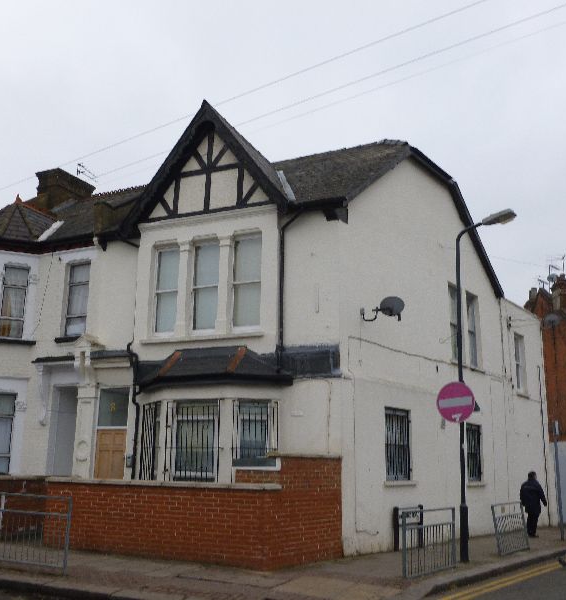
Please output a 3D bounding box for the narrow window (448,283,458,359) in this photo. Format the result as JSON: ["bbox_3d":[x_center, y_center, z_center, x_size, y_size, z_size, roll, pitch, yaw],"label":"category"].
[{"bbox_3d":[4.416,0.608,16.534,0.150,2.004,0.636,-10,-18,39],"label":"narrow window"}]

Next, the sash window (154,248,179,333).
[{"bbox_3d":[-2.540,-0.230,14.149,0.660,1.910,0.200,-5,-15,23],"label":"sash window"}]

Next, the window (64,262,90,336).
[{"bbox_3d":[-4.847,-0.031,15.260,0.720,1.760,0.200,-5,-15,23],"label":"window"}]

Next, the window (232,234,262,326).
[{"bbox_3d":[-0.759,-0.381,13.536,0.683,2.005,0.150,-5,-15,23],"label":"window"}]

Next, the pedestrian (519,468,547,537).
[{"bbox_3d":[6.753,5.515,17.500,0.560,1.690,0.400,-9,-17,35],"label":"pedestrian"}]

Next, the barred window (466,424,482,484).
[{"bbox_3d":[4.845,3.860,16.359,0.150,1.416,0.907,-10,-18,39],"label":"barred window"}]

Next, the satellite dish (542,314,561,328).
[{"bbox_3d":[10.828,0.864,26.000,0.660,0.560,0.350,-8,-16,33],"label":"satellite dish"}]

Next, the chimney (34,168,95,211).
[{"bbox_3d":[-6.287,-2.837,18.608,0.789,1.250,1.577,-5,-15,23],"label":"chimney"}]

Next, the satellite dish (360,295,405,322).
[{"bbox_3d":[2.007,0.191,12.991,0.820,0.440,0.450,-9,-17,33],"label":"satellite dish"}]

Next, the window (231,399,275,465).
[{"bbox_3d":[-0.540,2.604,12.125,0.870,1.440,0.200,7,-15,-23],"label":"window"}]

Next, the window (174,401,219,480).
[{"bbox_3d":[-1.651,2.621,12.102,0.960,1.470,0.200,-5,-15,23],"label":"window"}]

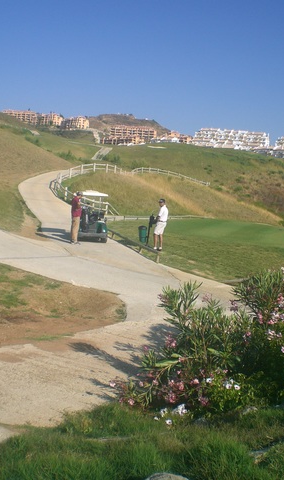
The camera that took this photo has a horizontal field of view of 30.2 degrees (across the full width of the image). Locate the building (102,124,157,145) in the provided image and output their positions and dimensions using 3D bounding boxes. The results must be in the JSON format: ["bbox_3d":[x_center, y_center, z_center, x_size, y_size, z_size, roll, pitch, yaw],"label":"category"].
[{"bbox_3d":[-12.583,-102.116,510.000,52.000,18.000,24.000,2,8,12],"label":"building"}]

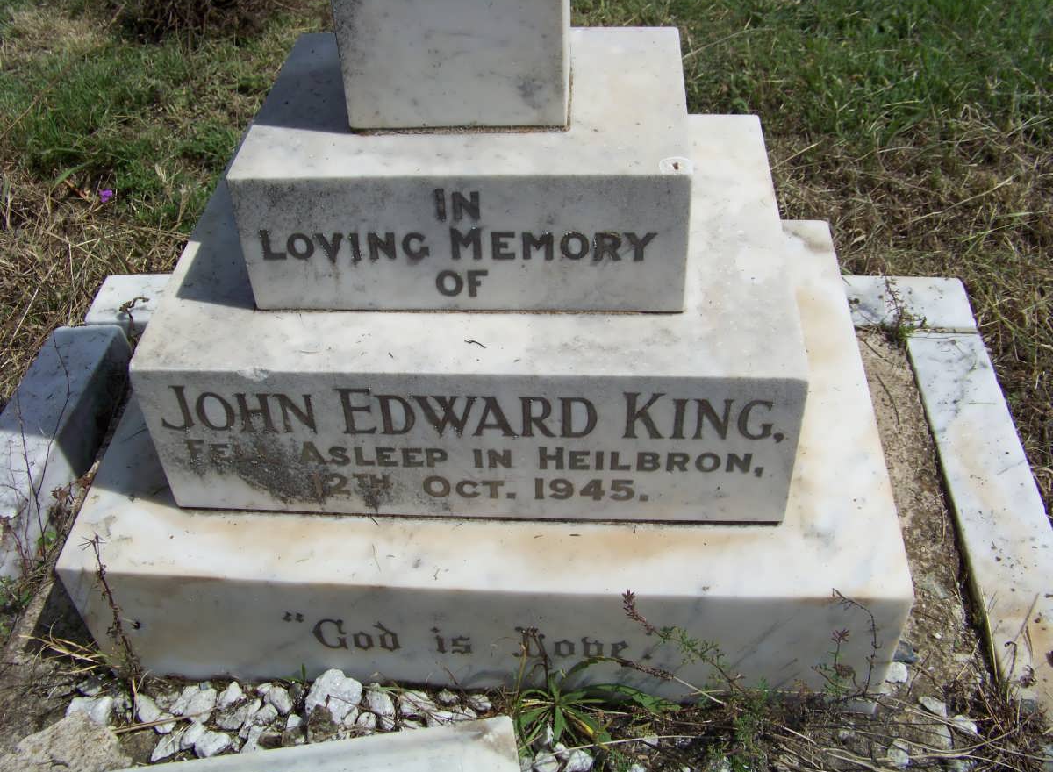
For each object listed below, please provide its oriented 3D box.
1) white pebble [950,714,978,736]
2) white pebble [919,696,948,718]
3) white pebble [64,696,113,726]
[{"bbox_3d":[0.411,0.318,1.028,0.026,0.017,0.020,1,43,5],"label":"white pebble"},{"bbox_3d":[0.348,0.274,0.938,0.025,0.014,0.015,18,46,22],"label":"white pebble"},{"bbox_3d":[-0.385,0.288,0.966,0.041,0.024,0.028,-3,42,0],"label":"white pebble"}]

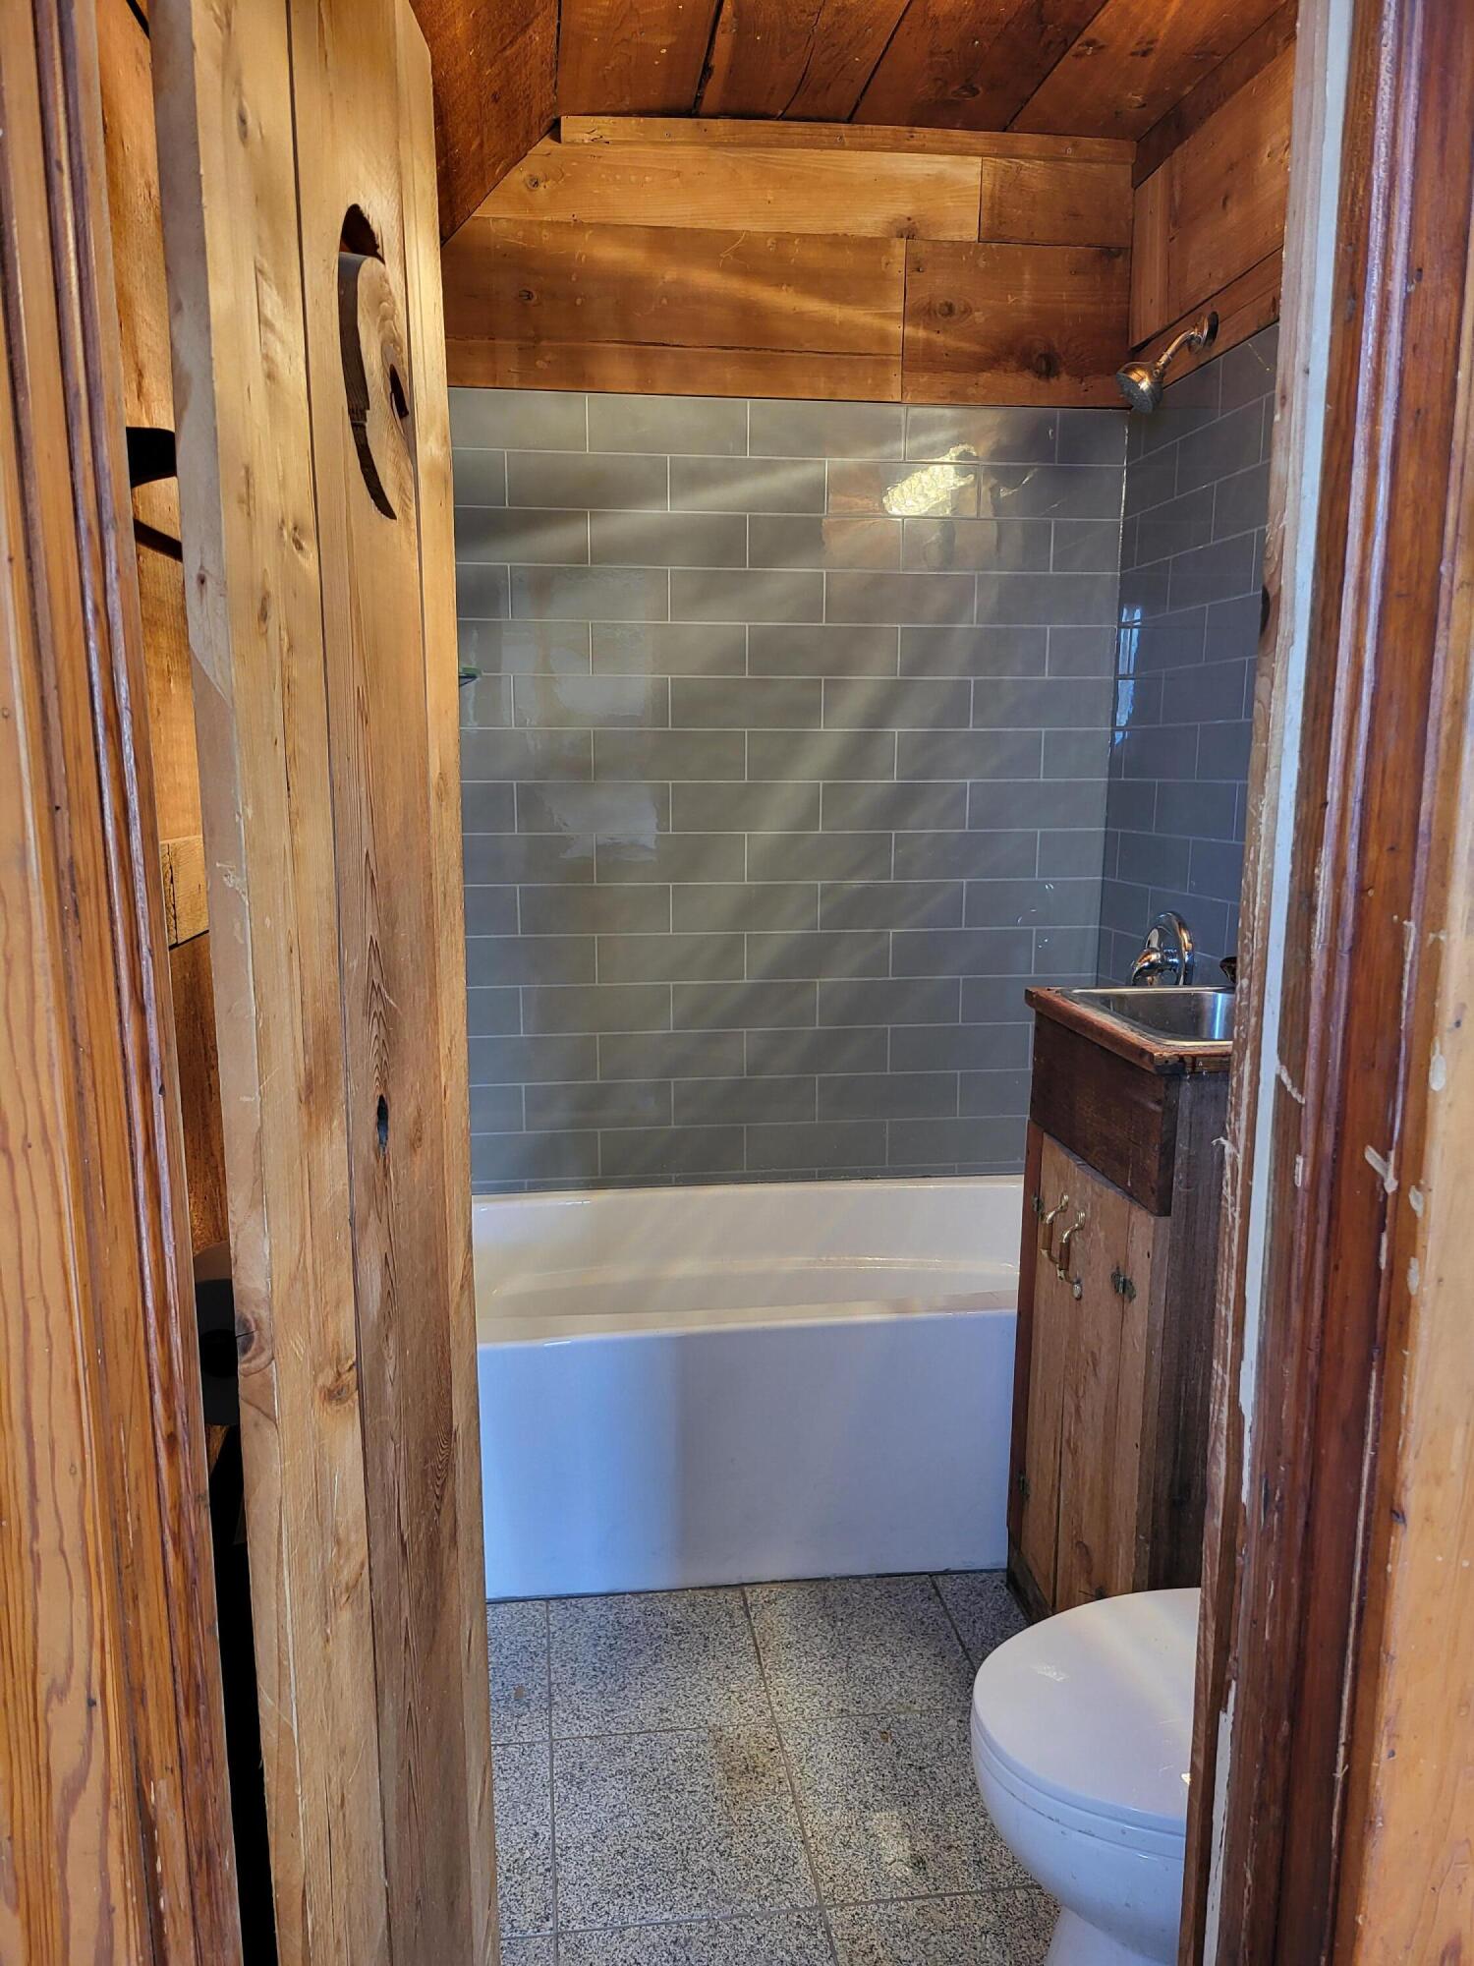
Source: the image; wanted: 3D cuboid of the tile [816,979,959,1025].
[{"bbox_3d":[0.319,0.040,2.836,0.300,0.099,0.010,-1,11,-7],"label":"tile"}]

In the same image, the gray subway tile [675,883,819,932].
[{"bbox_3d":[0.019,-0.154,2.789,0.303,0.100,0.010,-1,11,-7],"label":"gray subway tile"}]

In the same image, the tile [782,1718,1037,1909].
[{"bbox_3d":[0.236,1.084,1.821,0.306,0.010,0.306,-1,10,-8],"label":"tile"}]

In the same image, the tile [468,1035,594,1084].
[{"bbox_3d":[-0.438,0.157,2.795,0.304,0.102,0.009,-1,11,-7],"label":"tile"}]

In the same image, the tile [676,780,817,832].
[{"bbox_3d":[0.020,-0.357,2.767,0.304,0.101,0.009,-1,10,-7],"label":"tile"}]

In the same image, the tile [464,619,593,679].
[{"bbox_3d":[-0.435,-0.647,2.633,0.304,0.101,0.009,-1,11,-7],"label":"tile"}]

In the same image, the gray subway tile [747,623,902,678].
[{"bbox_3d":[0.173,-0.659,2.706,0.304,0.101,0.009,-1,11,-7],"label":"gray subway tile"}]

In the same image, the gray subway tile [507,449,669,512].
[{"bbox_3d":[-0.282,-0.953,2.595,0.303,0.100,0.010,-1,11,-7],"label":"gray subway tile"}]

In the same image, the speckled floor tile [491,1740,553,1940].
[{"bbox_3d":[-0.393,1.096,1.729,0.306,0.010,0.306,-1,10,-8],"label":"speckled floor tile"}]

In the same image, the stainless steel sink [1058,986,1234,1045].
[{"bbox_3d":[0.676,0.114,1.839,0.378,0.157,0.365,-1,11,-7],"label":"stainless steel sink"}]

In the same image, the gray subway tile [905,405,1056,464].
[{"bbox_3d":[0.478,-1.067,2.664,0.304,0.102,0.009,-1,11,-7],"label":"gray subway tile"}]

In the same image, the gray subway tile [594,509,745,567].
[{"bbox_3d":[-0.132,-0.863,2.660,0.304,0.101,0.009,-1,10,-7],"label":"gray subway tile"}]

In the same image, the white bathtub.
[{"bbox_3d":[0.054,0.708,2.590,1.533,0.448,0.740,-1,10,-7],"label":"white bathtub"}]

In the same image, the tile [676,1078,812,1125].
[{"bbox_3d":[0.017,0.248,2.870,0.304,0.102,0.009,-1,11,-7],"label":"tile"}]

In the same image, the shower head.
[{"bbox_3d":[0.733,-1.064,2.337,0.166,0.167,0.088,-1,11,-7],"label":"shower head"}]

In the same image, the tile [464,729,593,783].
[{"bbox_3d":[-0.432,-0.442,2.648,0.300,0.099,0.010,-1,11,-7],"label":"tile"}]

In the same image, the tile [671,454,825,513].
[{"bbox_3d":[0.022,-0.958,2.628,0.304,0.101,0.009,-1,11,-7],"label":"tile"}]

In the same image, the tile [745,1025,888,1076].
[{"bbox_3d":[0.168,0.143,2.838,0.300,0.099,0.010,-1,11,-7],"label":"tile"}]

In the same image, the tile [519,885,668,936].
[{"bbox_3d":[-0.282,-0.146,2.725,0.300,0.099,0.010,-1,11,-7],"label":"tile"}]

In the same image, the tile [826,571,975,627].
[{"bbox_3d":[0.325,-0.763,2.704,0.304,0.101,0.009,-1,11,-7],"label":"tile"}]

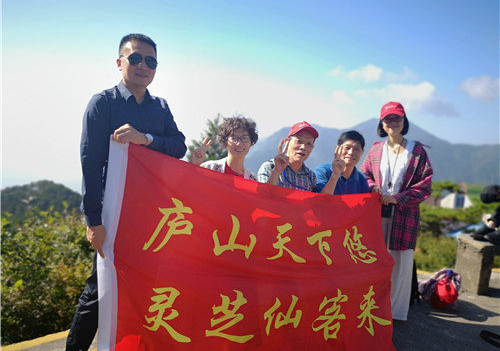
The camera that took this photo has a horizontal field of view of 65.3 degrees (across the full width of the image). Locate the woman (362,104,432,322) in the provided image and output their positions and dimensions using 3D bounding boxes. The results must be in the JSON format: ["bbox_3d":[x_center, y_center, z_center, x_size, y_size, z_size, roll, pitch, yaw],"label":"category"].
[{"bbox_3d":[1.090,0.268,2.910,0.530,1.630,0.350,0,-1,22],"label":"woman"}]

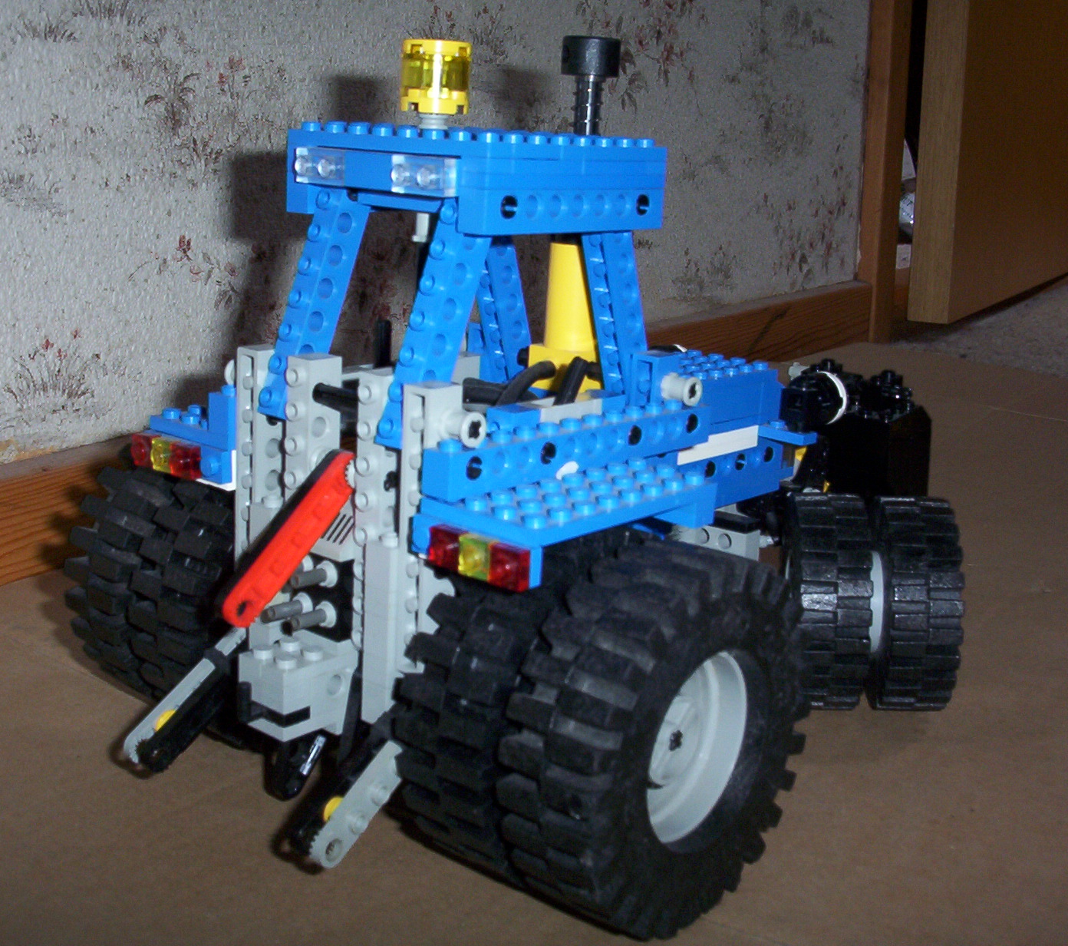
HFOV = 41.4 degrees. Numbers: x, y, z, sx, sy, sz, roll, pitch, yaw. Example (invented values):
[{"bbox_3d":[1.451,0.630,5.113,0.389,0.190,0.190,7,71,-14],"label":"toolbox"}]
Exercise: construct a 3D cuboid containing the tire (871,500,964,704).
[{"bbox_3d":[0.110,0.039,0.421,0.021,0.062,0.062,4,14,6],"label":"tire"}]

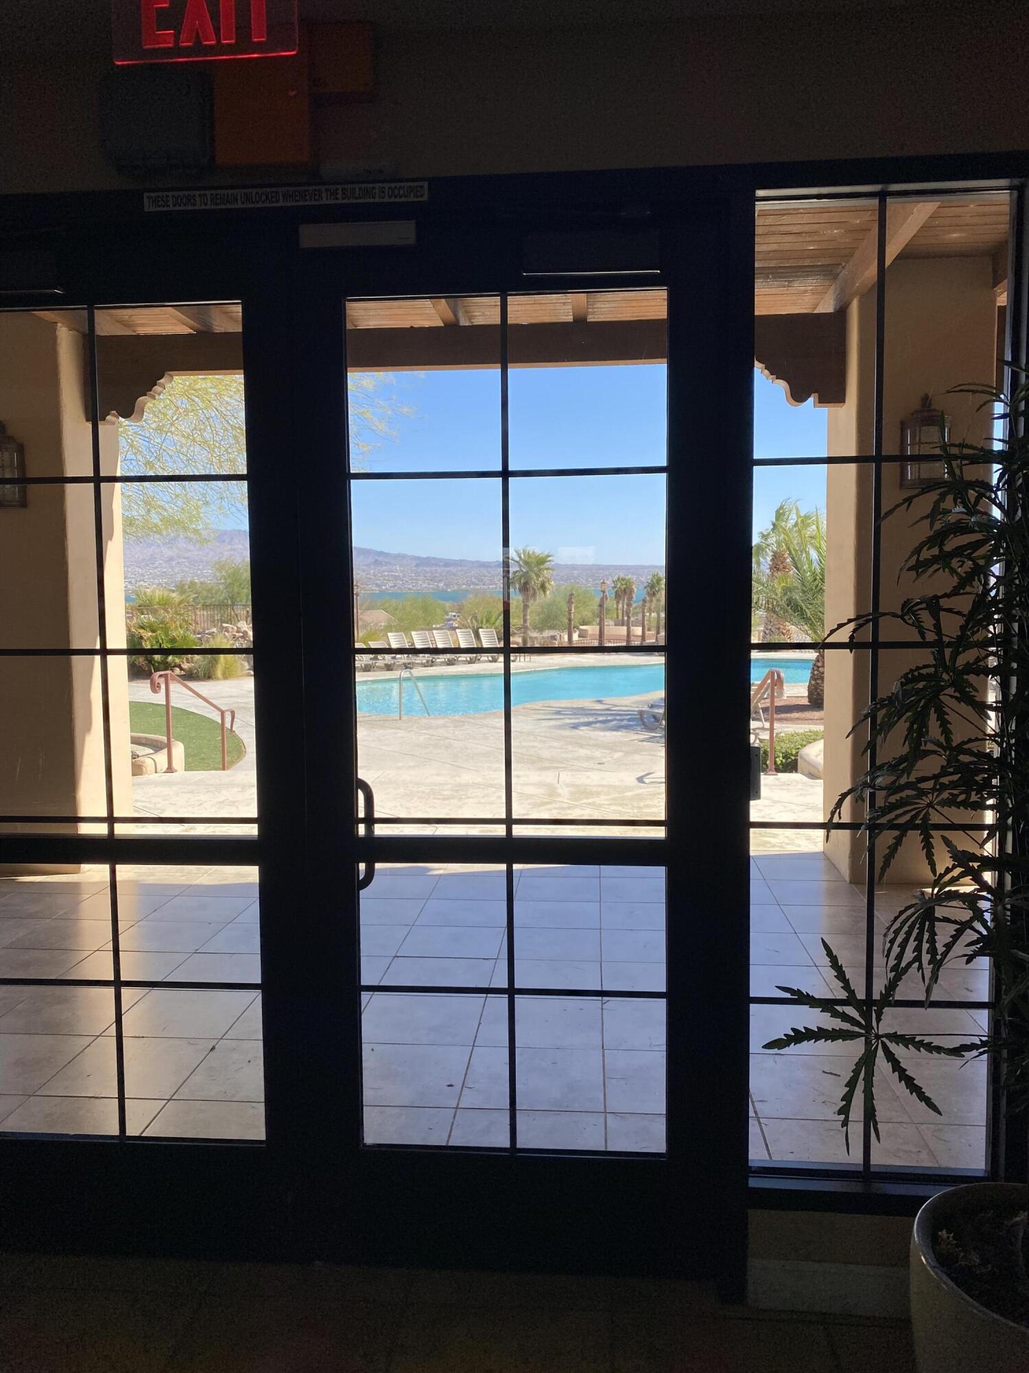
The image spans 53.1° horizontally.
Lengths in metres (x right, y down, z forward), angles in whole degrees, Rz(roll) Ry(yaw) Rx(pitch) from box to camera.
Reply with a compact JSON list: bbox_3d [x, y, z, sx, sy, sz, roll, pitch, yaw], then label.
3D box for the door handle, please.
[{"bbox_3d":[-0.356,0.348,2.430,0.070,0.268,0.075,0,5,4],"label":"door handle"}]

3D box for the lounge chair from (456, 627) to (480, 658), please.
[{"bbox_3d":[-1.126,-1.205,30.967,0.680,0.930,1.750,-5,7,-37],"label":"lounge chair"}]

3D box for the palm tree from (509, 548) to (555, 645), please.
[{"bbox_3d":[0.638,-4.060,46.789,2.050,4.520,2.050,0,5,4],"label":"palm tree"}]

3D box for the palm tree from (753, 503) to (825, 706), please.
[{"bbox_3d":[5.526,-1.472,18.431,2.900,3.680,2.900,0,5,4],"label":"palm tree"}]

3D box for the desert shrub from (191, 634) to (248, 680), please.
[{"bbox_3d":[-7.482,-0.785,26.037,1.300,1.130,1.150,0,5,4],"label":"desert shrub"}]

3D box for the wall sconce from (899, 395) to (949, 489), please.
[{"bbox_3d":[2.158,-1.282,5.417,0.250,0.485,0.180,0,5,4],"label":"wall sconce"}]

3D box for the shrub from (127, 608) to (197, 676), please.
[{"bbox_3d":[-9.484,-1.159,27.237,1.950,1.720,1.800,0,5,4],"label":"shrub"}]

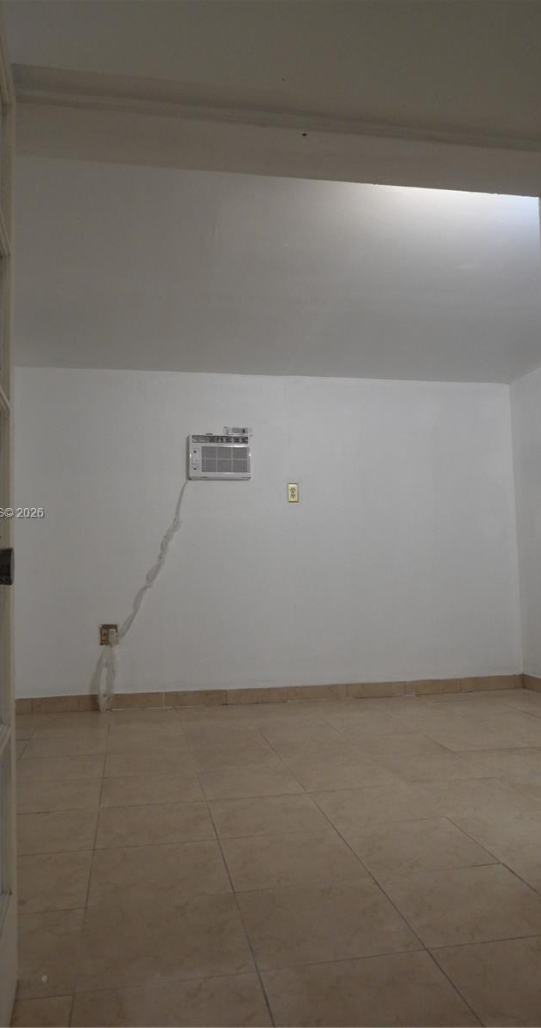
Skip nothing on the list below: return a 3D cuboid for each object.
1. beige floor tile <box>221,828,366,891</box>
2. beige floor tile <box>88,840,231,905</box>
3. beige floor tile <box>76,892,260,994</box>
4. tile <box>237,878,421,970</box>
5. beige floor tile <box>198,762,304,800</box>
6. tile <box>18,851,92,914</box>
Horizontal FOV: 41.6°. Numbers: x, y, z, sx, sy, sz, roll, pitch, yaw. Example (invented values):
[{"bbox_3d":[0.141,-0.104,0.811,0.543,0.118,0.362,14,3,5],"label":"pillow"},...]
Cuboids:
[{"bbox_3d":[0.062,1.072,2.219,0.401,0.010,0.387,0,-4,-11],"label":"beige floor tile"},{"bbox_3d":[-0.336,1.078,2.147,0.403,0.010,0.398,0,-4,-11],"label":"beige floor tile"},{"bbox_3d":[-0.266,1.064,1.784,0.406,0.010,0.403,0,-4,-11],"label":"beige floor tile"},{"bbox_3d":[0.136,1.062,1.862,0.406,0.010,0.403,0,-4,-11],"label":"tile"},{"bbox_3d":[-0.087,1.141,3.025,0.406,0.010,0.403,0,-4,-11],"label":"beige floor tile"},{"bbox_3d":[-0.743,1.092,2.095,0.406,0.010,0.403,0,-4,-11],"label":"tile"}]

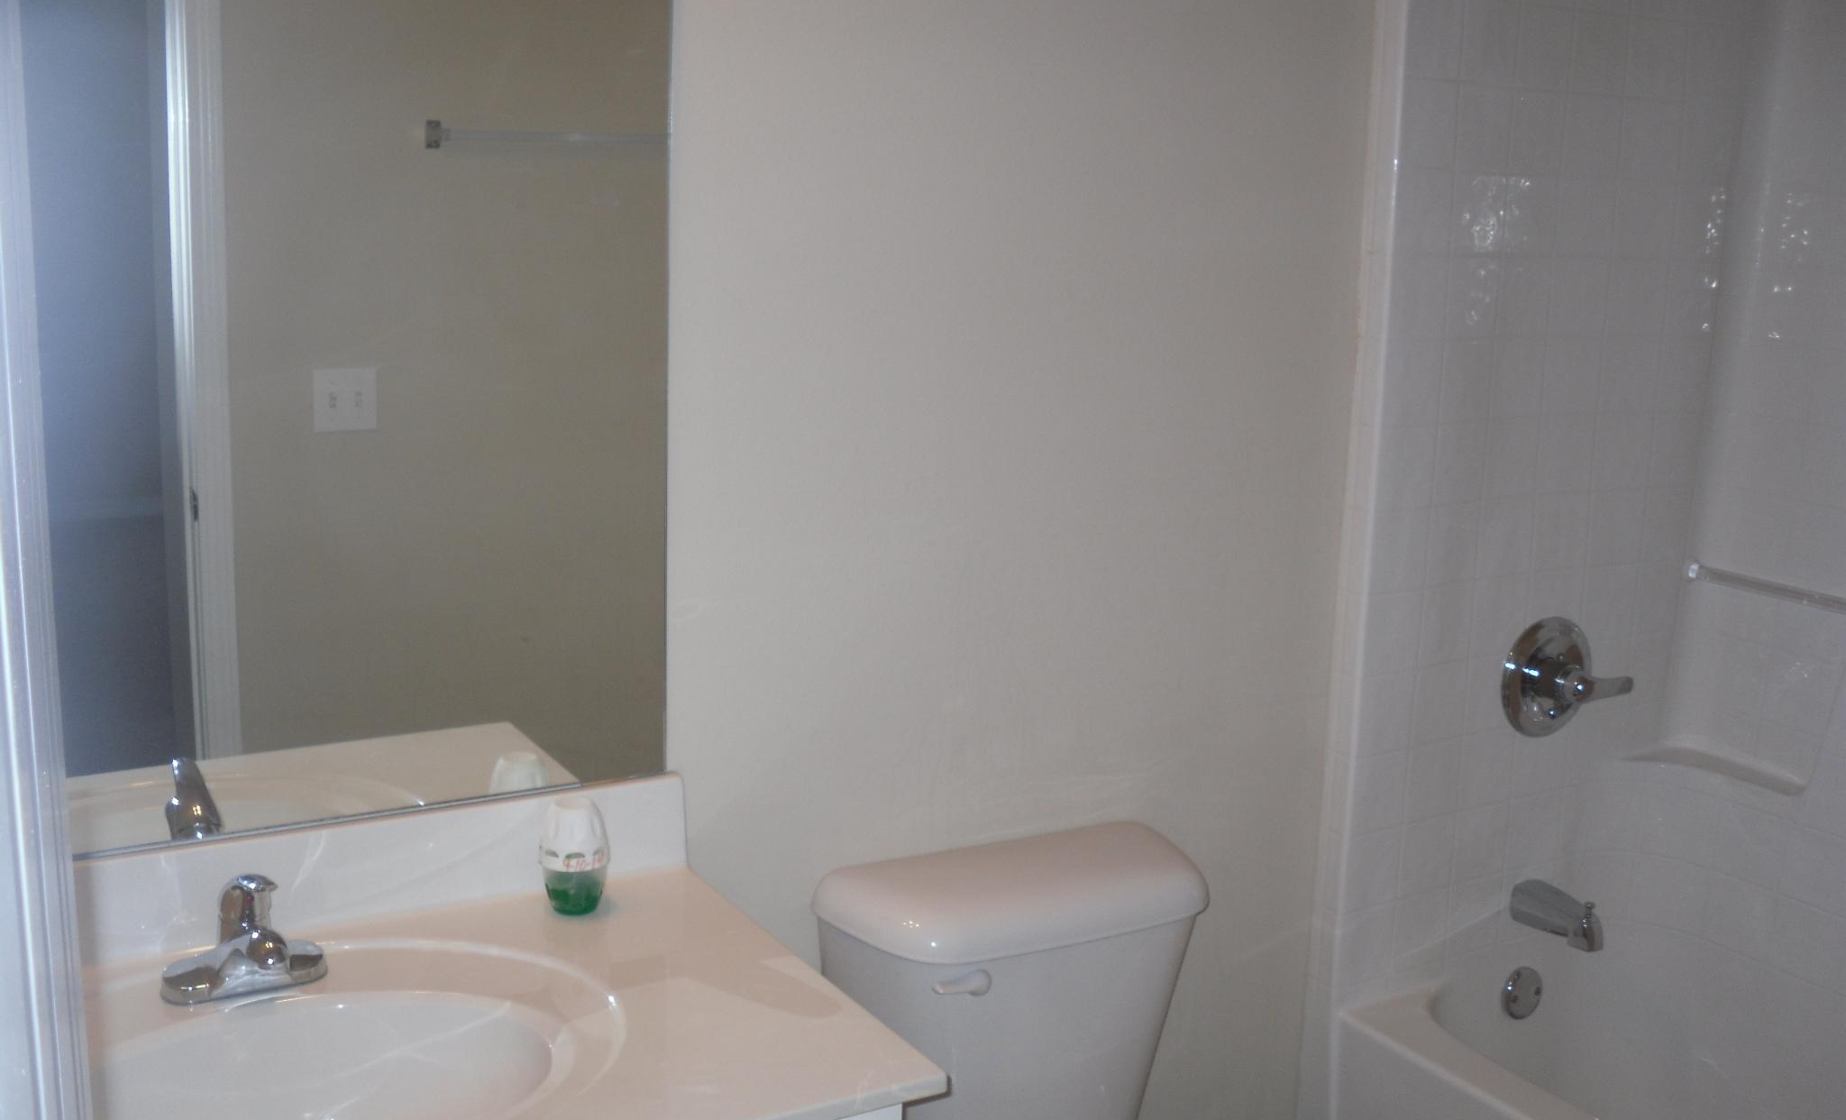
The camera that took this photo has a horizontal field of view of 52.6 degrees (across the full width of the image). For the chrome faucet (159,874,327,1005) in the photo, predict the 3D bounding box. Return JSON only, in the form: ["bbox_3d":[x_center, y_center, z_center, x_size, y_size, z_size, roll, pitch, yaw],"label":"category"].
[{"bbox_3d":[-0.601,0.338,1.677,0.147,0.128,0.154,-5,13,-30],"label":"chrome faucet"}]

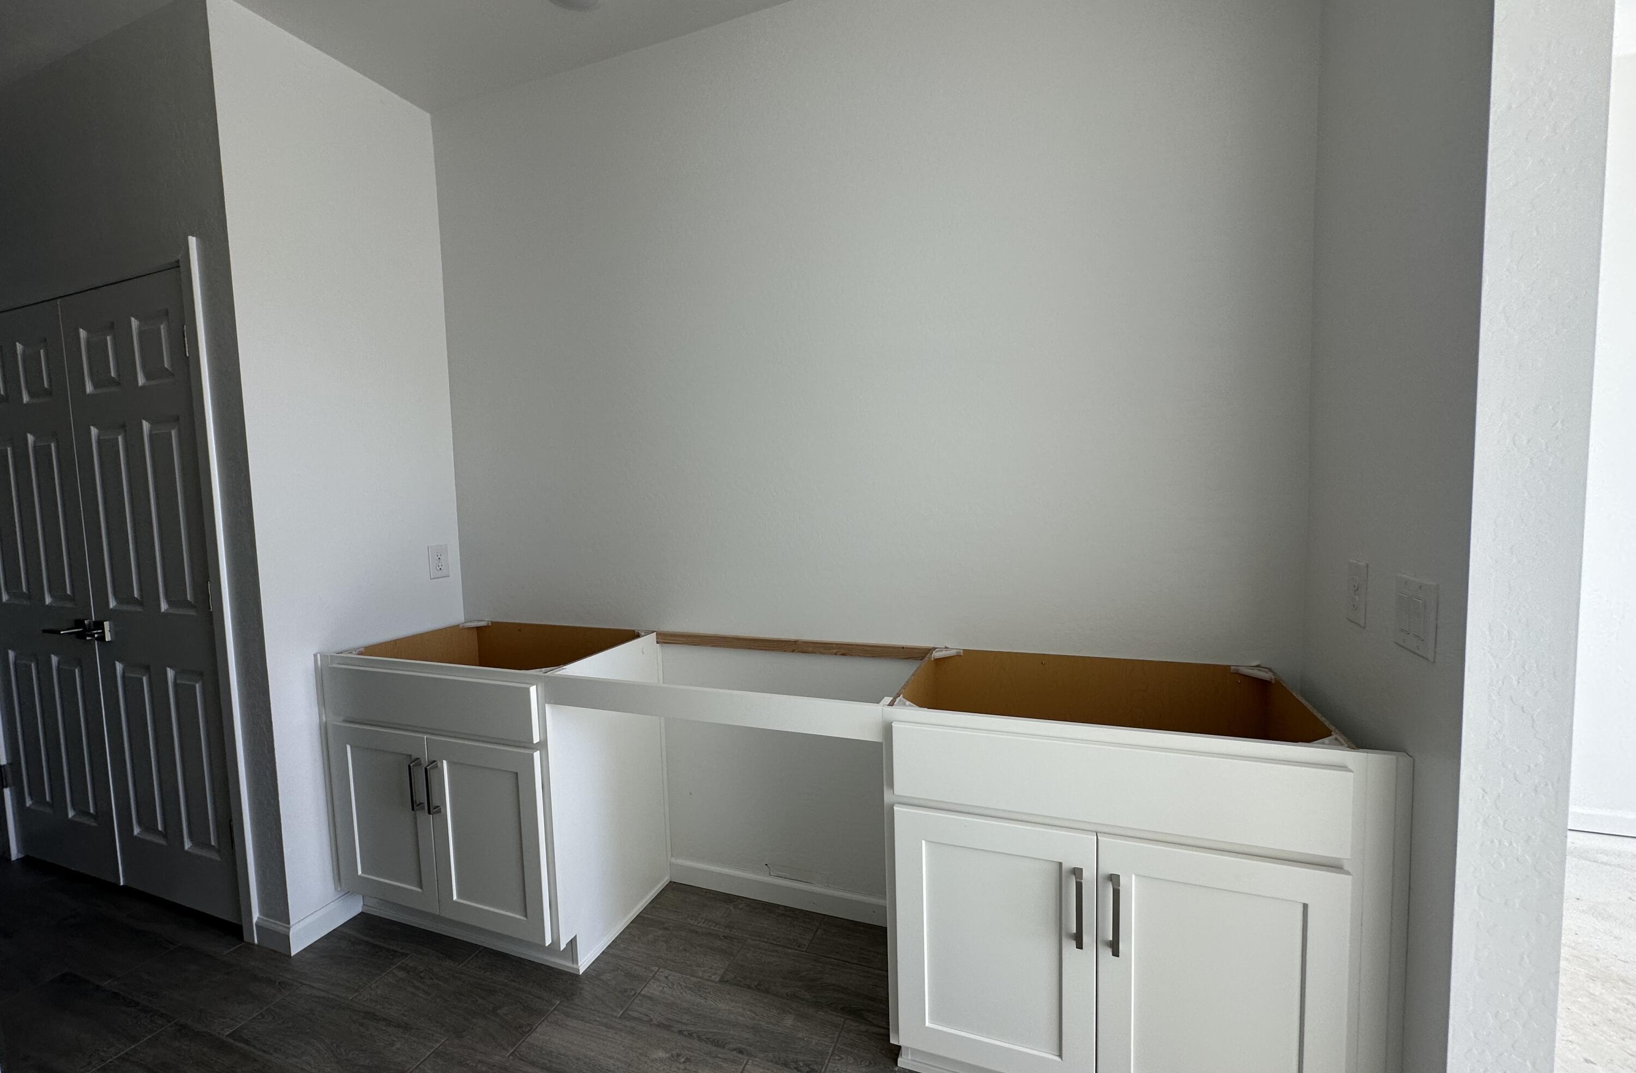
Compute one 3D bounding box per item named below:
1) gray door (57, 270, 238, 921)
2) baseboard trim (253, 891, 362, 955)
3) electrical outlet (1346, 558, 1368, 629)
[{"bbox_3d":[-2.145,0.219,2.152,0.679,2.026,0.040,0,4,21],"label":"gray door"},{"bbox_3d":[-1.625,1.209,2.119,0.171,0.092,0.218,0,4,21],"label":"baseboard trim"},{"bbox_3d":[1.074,0.114,1.321,0.010,0.123,0.079,0,4,21],"label":"electrical outlet"}]

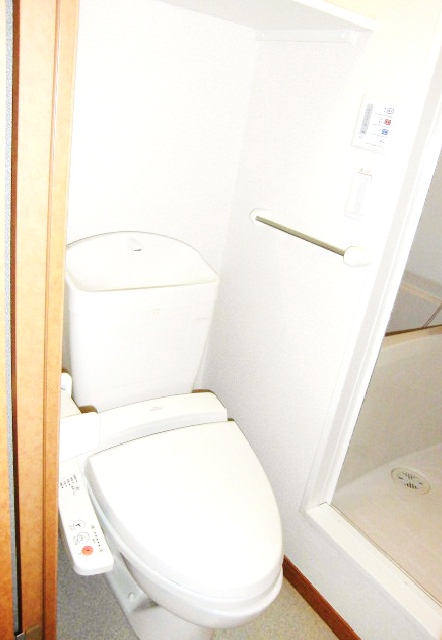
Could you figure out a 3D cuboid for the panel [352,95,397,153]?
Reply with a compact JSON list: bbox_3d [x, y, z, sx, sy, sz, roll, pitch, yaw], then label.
[{"bbox_3d":[0.359,-0.448,1.102,0.019,0.114,0.103,-7,27,-35],"label":"panel"}]

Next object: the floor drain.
[{"bbox_3d":[0.697,0.593,1.766,0.145,0.015,0.145,-7,27,-35],"label":"floor drain"}]

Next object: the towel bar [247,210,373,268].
[{"bbox_3d":[0.220,-0.229,1.299,0.060,0.052,0.422,-7,27,-35],"label":"towel bar"}]

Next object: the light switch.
[{"bbox_3d":[0.338,-0.301,1.162,0.012,0.115,0.064,-7,27,-35],"label":"light switch"}]

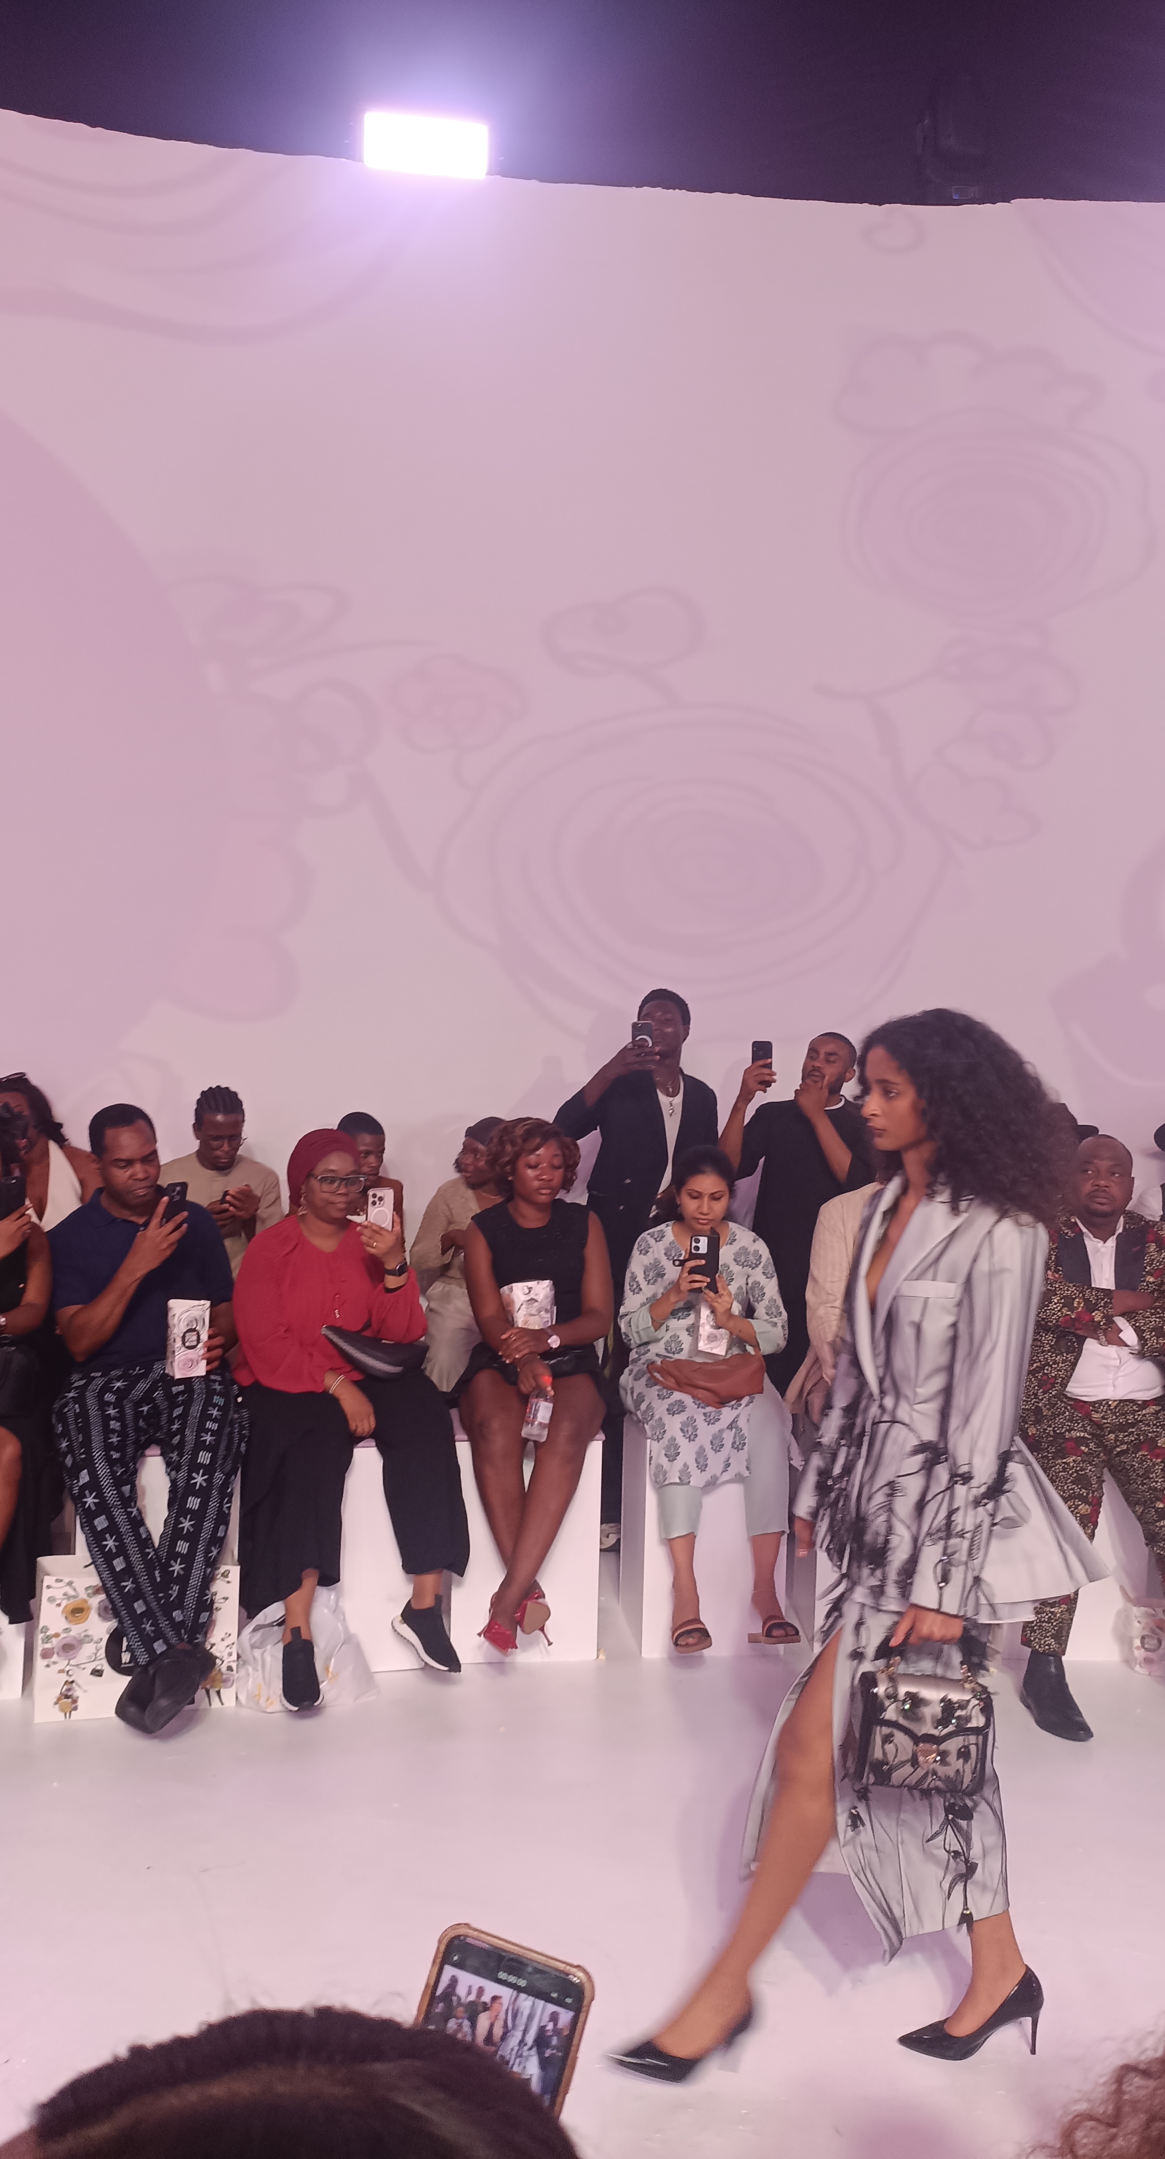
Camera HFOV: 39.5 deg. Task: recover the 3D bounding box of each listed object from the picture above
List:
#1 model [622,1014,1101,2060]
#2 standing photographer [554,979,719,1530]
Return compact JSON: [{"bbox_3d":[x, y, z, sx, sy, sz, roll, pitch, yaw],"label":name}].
[{"bbox_3d":[0.479,0.780,2.800,0.800,1.805,0.480,1,2,-10],"label":"model"},{"bbox_3d":[0.179,0.655,5.300,0.540,1.860,0.480,1,2,-10],"label":"standing photographer"}]

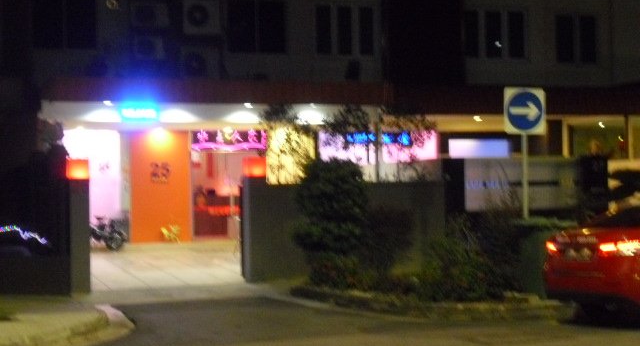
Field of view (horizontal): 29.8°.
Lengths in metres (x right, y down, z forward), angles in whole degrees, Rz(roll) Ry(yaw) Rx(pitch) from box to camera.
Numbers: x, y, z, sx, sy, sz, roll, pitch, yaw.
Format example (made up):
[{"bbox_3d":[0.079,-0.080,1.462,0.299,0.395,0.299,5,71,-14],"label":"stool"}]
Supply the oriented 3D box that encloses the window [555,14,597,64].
[{"bbox_3d":[6.433,-3.367,30.200,1.170,1.210,0.150,-1,0,-20],"label":"window"}]

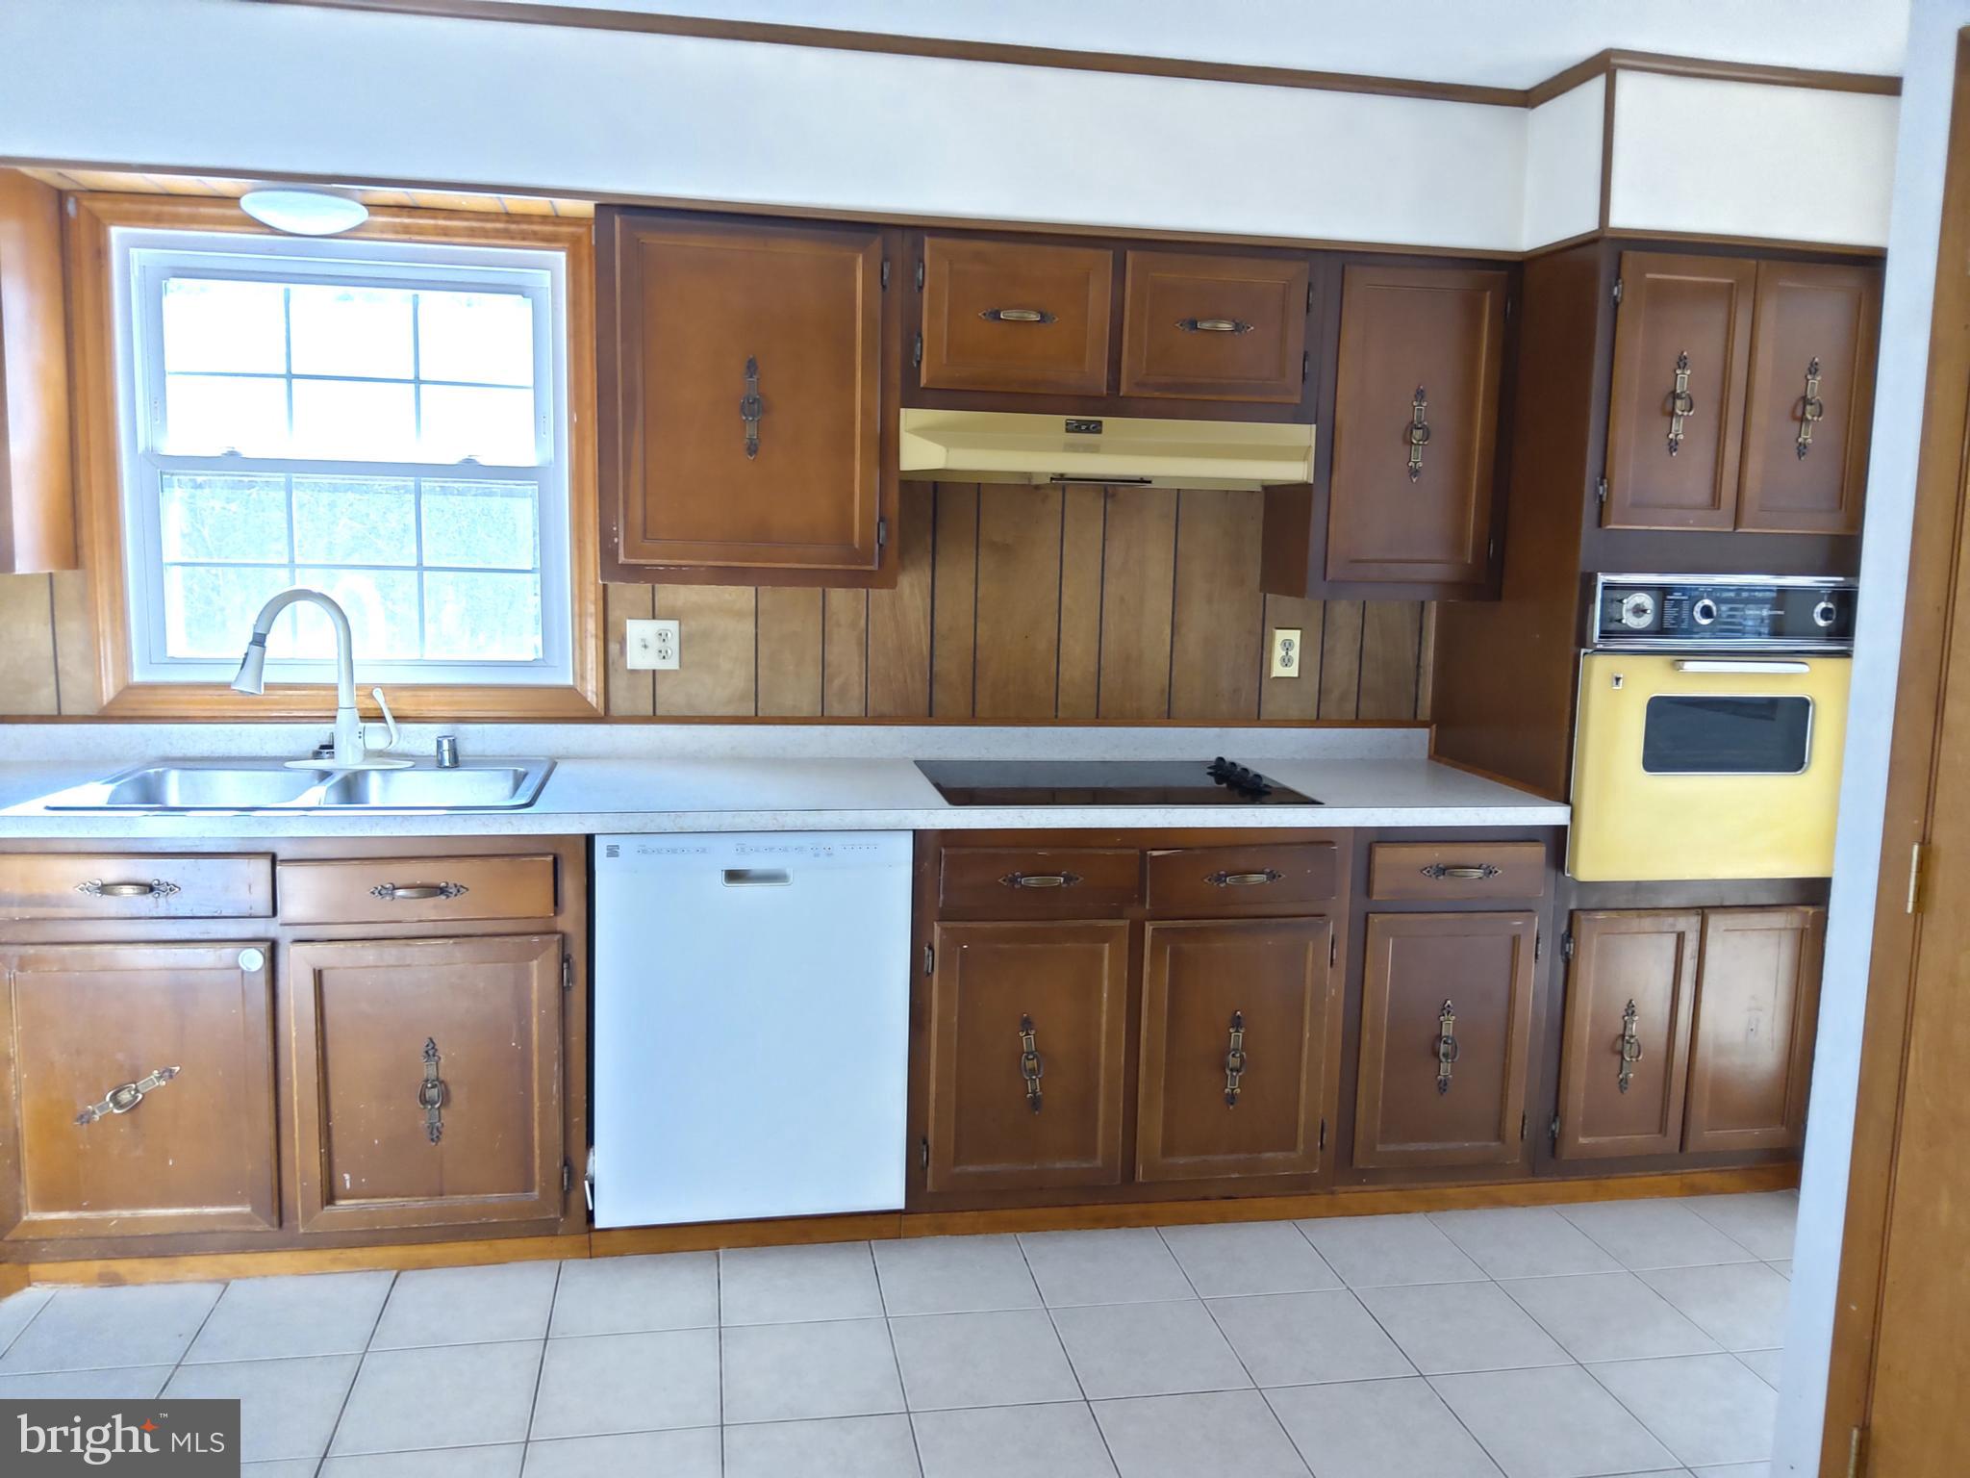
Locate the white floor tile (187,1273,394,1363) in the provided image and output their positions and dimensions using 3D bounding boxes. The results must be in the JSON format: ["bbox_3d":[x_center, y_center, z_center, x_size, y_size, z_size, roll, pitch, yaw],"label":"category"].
[{"bbox_3d":[-1.256,1.053,2.699,0.303,0.010,0.293,0,8,-10],"label":"white floor tile"}]

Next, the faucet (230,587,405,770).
[{"bbox_3d":[-1.399,-0.127,3.107,0.350,0.370,0.130,-3,9,-32],"label":"faucet"}]

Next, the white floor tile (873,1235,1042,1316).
[{"bbox_3d":[-0.058,1.065,2.929,0.303,0.010,0.297,0,8,-10],"label":"white floor tile"}]

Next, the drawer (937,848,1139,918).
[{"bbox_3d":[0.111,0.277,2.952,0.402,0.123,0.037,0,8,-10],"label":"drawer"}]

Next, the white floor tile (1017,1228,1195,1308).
[{"bbox_3d":[0.244,1.066,2.982,0.301,0.009,0.295,0,8,-10],"label":"white floor tile"}]

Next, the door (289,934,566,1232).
[{"bbox_3d":[-1.048,0.654,2.804,0.480,0.565,0.025,0,7,-10],"label":"door"}]

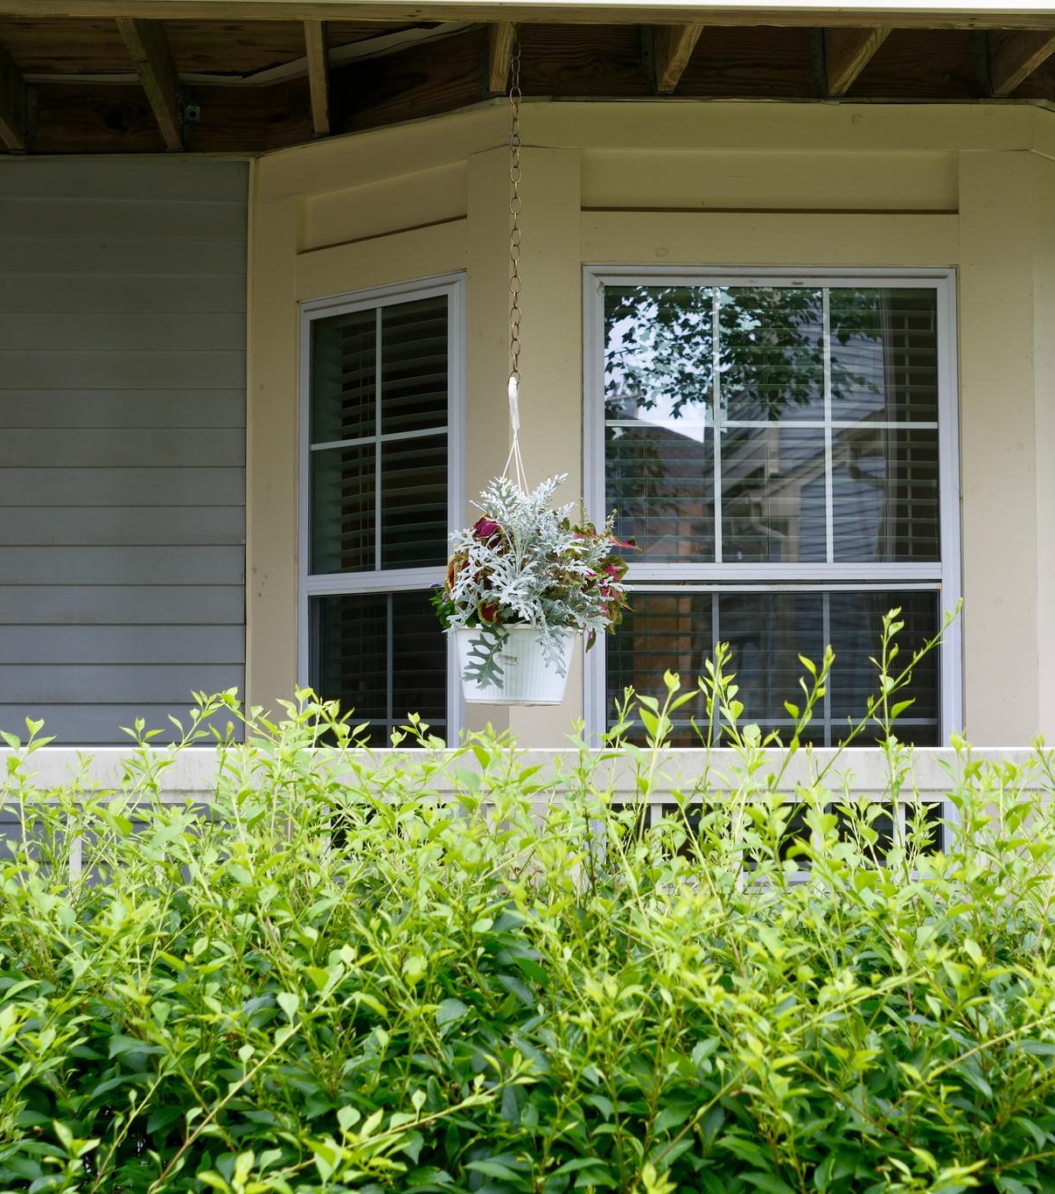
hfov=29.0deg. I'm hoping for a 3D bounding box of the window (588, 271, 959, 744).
[{"bbox_3d":[0.595,-0.063,4.906,0.892,1.455,0.080,0,-3,-4],"label":"window"}]

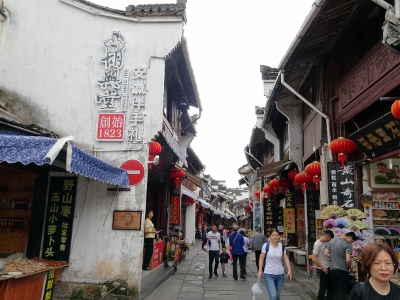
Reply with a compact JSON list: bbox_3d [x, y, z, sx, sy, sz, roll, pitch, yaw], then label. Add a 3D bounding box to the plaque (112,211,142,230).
[{"bbox_3d":[-1.601,1.565,7.688,0.645,0.419,0.040,1,-12,0],"label":"plaque"}]

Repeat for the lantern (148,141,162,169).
[{"bbox_3d":[-1.333,0.152,9.588,0.550,0.770,0.550,1,-12,0],"label":"lantern"}]

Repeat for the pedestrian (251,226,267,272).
[{"bbox_3d":[2.264,3.784,13.304,0.570,1.657,0.380,0,-12,5],"label":"pedestrian"}]

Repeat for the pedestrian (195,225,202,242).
[{"bbox_3d":[-0.111,7.167,29.652,0.500,1.580,0.400,3,-13,-11],"label":"pedestrian"}]

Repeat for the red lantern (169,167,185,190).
[{"bbox_3d":[-0.853,1.137,13.571,0.560,0.755,0.560,1,-12,0],"label":"red lantern"}]

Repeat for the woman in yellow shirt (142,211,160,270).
[{"bbox_3d":[-1.300,2.451,9.390,0.480,1.620,0.450,-3,-13,17],"label":"woman in yellow shirt"}]

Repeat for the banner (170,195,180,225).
[{"bbox_3d":[-0.960,2.402,13.804,0.385,1.150,0.040,1,-12,0],"label":"banner"}]

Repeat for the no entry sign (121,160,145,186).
[{"bbox_3d":[-1.547,0.526,7.897,0.600,0.602,0.040,1,-12,0],"label":"no entry sign"}]

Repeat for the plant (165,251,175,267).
[{"bbox_3d":[-1.088,3.897,12.451,0.380,0.570,0.380,2,-12,-6],"label":"plant"}]

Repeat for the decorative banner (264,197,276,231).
[{"bbox_3d":[3.785,3.608,18.669,0.620,2.100,0.100,-1,-12,5],"label":"decorative banner"}]

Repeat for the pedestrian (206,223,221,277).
[{"bbox_3d":[0.463,3.376,11.545,0.520,1.685,0.380,1,-12,0],"label":"pedestrian"}]

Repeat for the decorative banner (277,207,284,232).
[{"bbox_3d":[4.214,3.639,18.151,0.420,1.380,0.080,-1,-12,5],"label":"decorative banner"}]

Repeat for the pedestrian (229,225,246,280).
[{"bbox_3d":[1.202,3.273,11.110,0.560,1.688,0.380,0,-12,5],"label":"pedestrian"}]

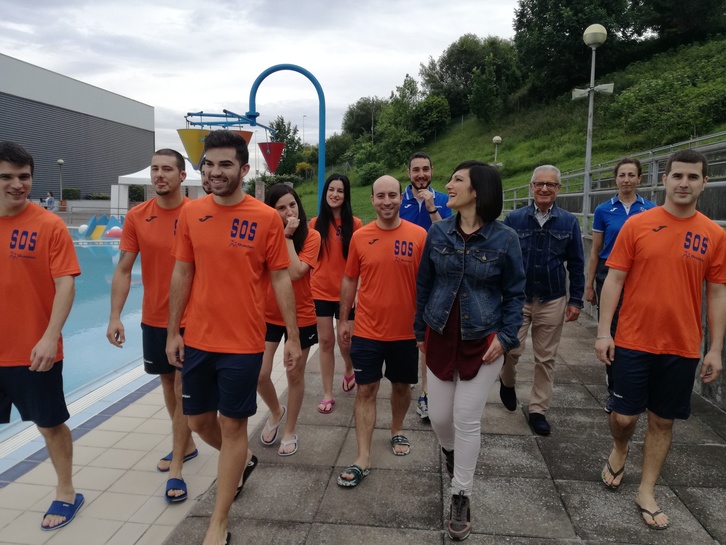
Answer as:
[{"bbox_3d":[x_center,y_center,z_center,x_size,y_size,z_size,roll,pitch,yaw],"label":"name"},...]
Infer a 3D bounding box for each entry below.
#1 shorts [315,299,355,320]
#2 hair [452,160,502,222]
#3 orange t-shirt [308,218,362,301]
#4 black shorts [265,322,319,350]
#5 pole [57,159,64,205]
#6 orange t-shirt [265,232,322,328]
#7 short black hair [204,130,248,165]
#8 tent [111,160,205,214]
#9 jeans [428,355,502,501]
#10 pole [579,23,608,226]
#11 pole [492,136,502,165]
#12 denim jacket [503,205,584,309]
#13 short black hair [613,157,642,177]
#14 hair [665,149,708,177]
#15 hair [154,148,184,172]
[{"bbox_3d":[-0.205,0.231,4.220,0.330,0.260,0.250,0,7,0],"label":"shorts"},{"bbox_3d":[0.538,-0.380,2.660,0.230,0.280,0.200,-1,7,-7],"label":"hair"},{"bbox_3d":[-0.202,-0.107,4.170,0.420,0.620,0.260,0,7,0],"label":"orange t-shirt"},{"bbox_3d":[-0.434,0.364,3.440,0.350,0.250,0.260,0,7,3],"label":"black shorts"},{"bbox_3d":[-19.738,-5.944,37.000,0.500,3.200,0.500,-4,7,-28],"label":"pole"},{"bbox_3d":[-0.450,0.025,3.470,0.420,0.620,0.280,1,7,3],"label":"orange t-shirt"},{"bbox_3d":[-0.578,-0.521,2.400,0.175,0.160,0.200,2,7,15],"label":"short black hair"},{"bbox_3d":[-10.141,-4.395,30.000,5.000,3.750,5.000,-2,7,-18],"label":"tent"},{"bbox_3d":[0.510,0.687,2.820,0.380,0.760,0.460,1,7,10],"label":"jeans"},{"bbox_3d":[3.215,-2.014,7.980,0.360,2.950,0.360,0,7,0],"label":"pole"},{"bbox_3d":[5.698,-3.982,24.000,0.420,3.600,0.420,1,7,7],"label":"pole"},{"bbox_3d":[1.227,-0.116,3.850,0.560,0.710,0.340,2,7,13],"label":"denim jacket"},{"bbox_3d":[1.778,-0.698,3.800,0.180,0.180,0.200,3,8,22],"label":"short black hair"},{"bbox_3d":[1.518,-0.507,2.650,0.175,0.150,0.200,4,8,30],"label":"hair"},{"bbox_3d":[-0.975,-0.560,2.870,0.155,0.140,0.185,1,7,12],"label":"hair"}]

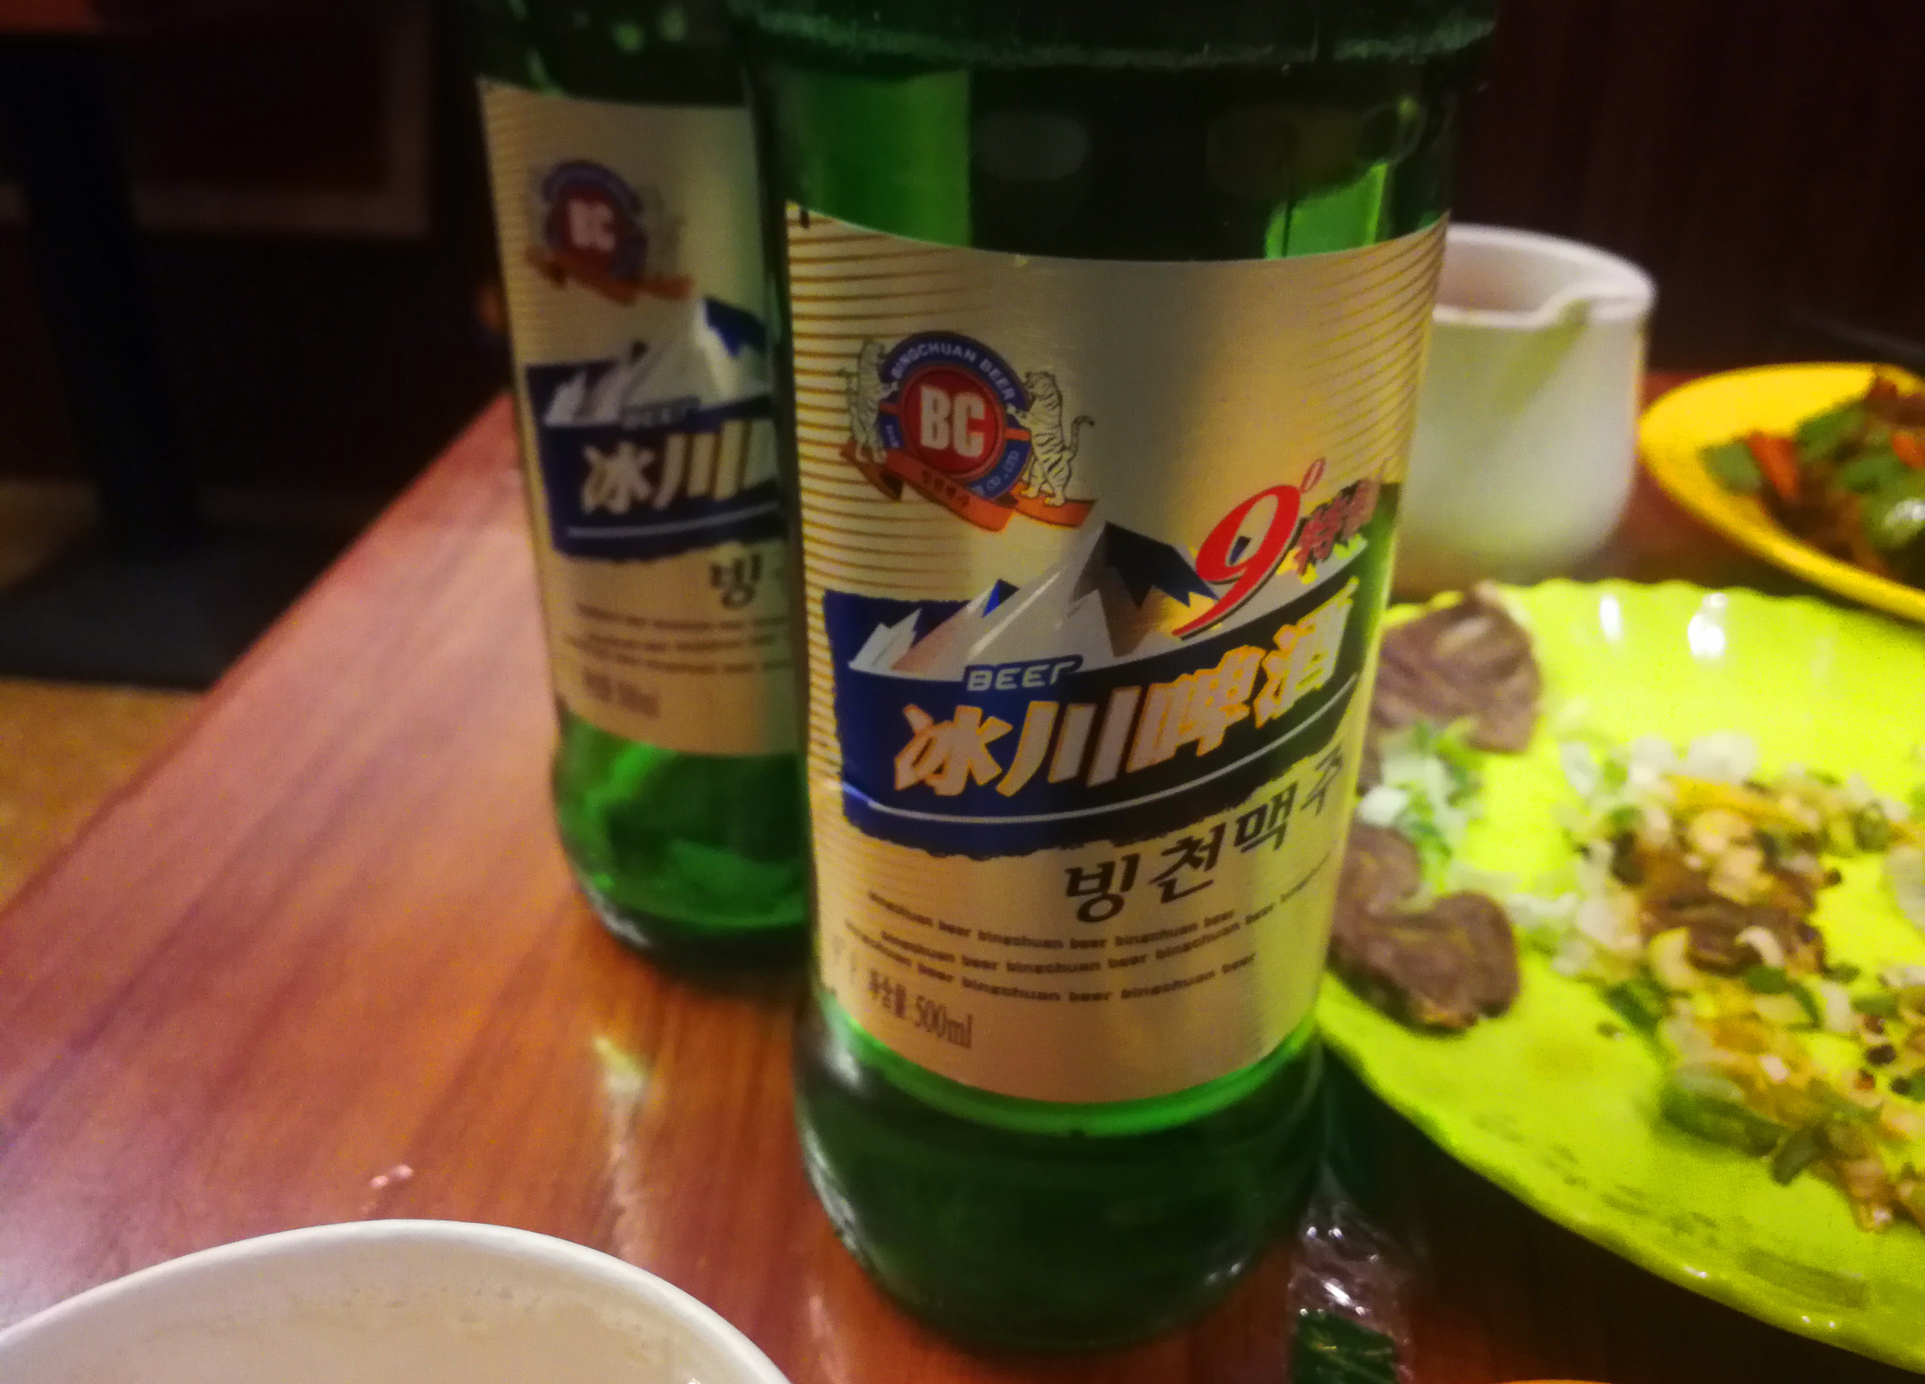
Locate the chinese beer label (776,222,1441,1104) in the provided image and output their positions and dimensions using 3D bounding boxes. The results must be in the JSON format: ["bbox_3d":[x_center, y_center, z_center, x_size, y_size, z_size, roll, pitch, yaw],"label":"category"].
[{"bbox_3d":[0.015,0.000,0.156,0.064,0.095,0.022,0,31,-1],"label":"chinese beer label"}]

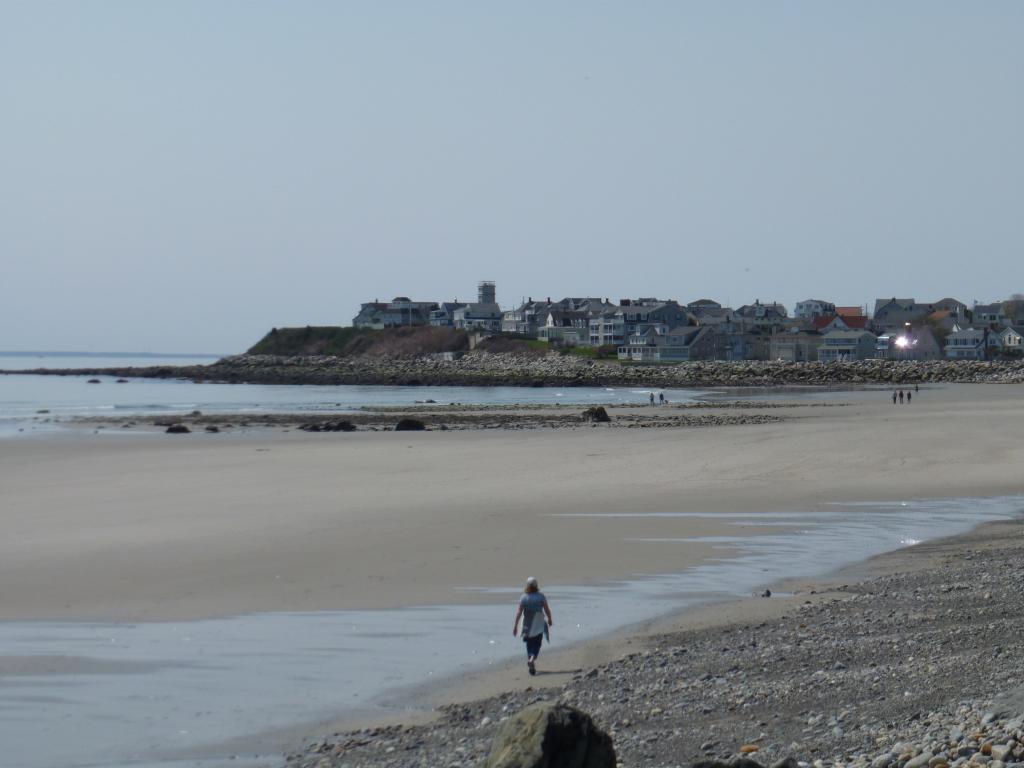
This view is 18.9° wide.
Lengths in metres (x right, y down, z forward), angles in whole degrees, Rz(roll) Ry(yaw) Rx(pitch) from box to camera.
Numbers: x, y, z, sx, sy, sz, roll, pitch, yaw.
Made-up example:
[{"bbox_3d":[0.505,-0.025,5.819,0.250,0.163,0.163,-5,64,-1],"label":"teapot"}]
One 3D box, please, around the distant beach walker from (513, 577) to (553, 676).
[{"bbox_3d":[0.356,4.141,52.600,0.660,1.650,0.650,0,1,6],"label":"distant beach walker"}]

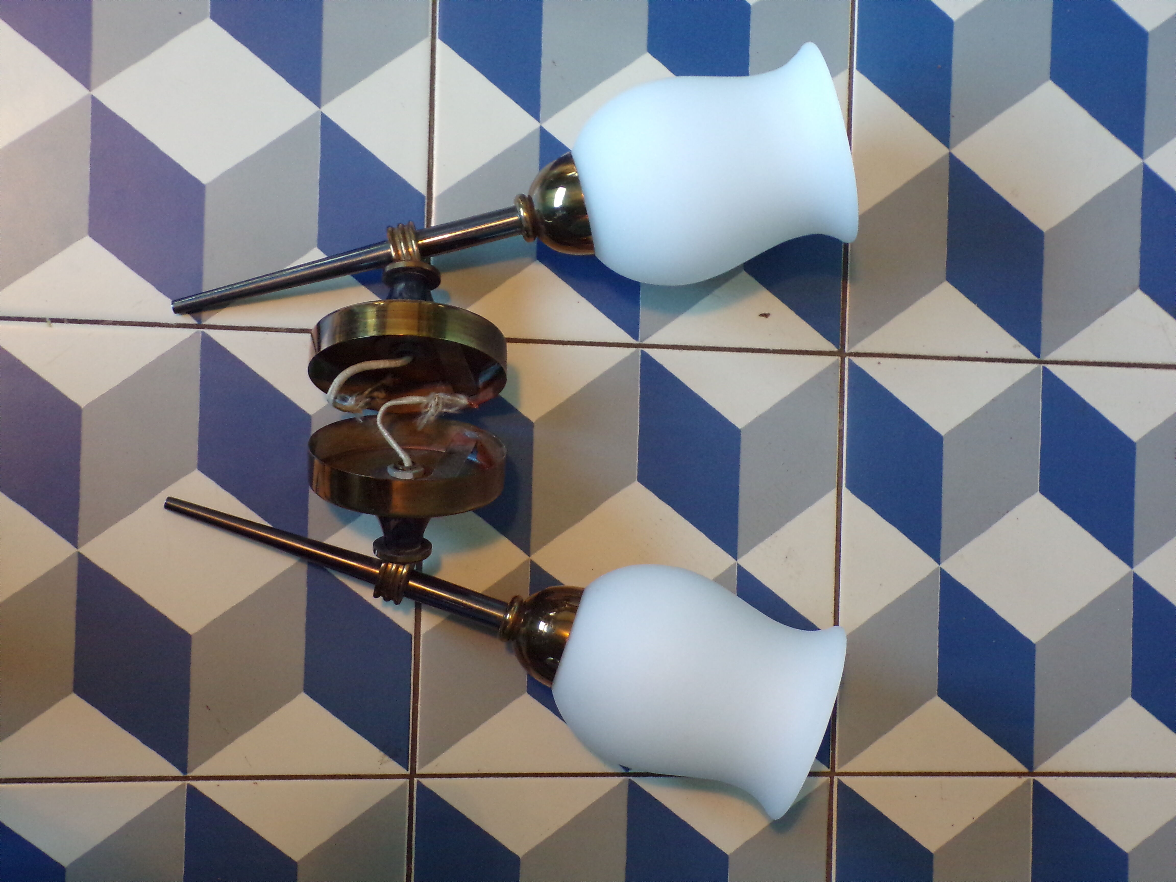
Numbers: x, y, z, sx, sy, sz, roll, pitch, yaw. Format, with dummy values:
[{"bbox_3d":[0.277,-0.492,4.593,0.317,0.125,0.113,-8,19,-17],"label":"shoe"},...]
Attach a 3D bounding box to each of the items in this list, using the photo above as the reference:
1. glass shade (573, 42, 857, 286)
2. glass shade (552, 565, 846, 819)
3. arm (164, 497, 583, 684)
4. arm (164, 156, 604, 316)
[{"bbox_3d":[0.055,-0.122,0.759,0.120,0.096,0.096,-14,92,1],"label":"glass shade"},{"bbox_3d":[0.045,0.109,0.759,0.120,0.096,0.096,19,86,1],"label":"glass shade"},{"bbox_3d":[-0.101,0.059,0.761,0.197,0.049,0.049,19,86,1],"label":"arm"},{"bbox_3d":[-0.095,-0.085,0.762,0.197,0.049,0.049,-14,92,1],"label":"arm"}]

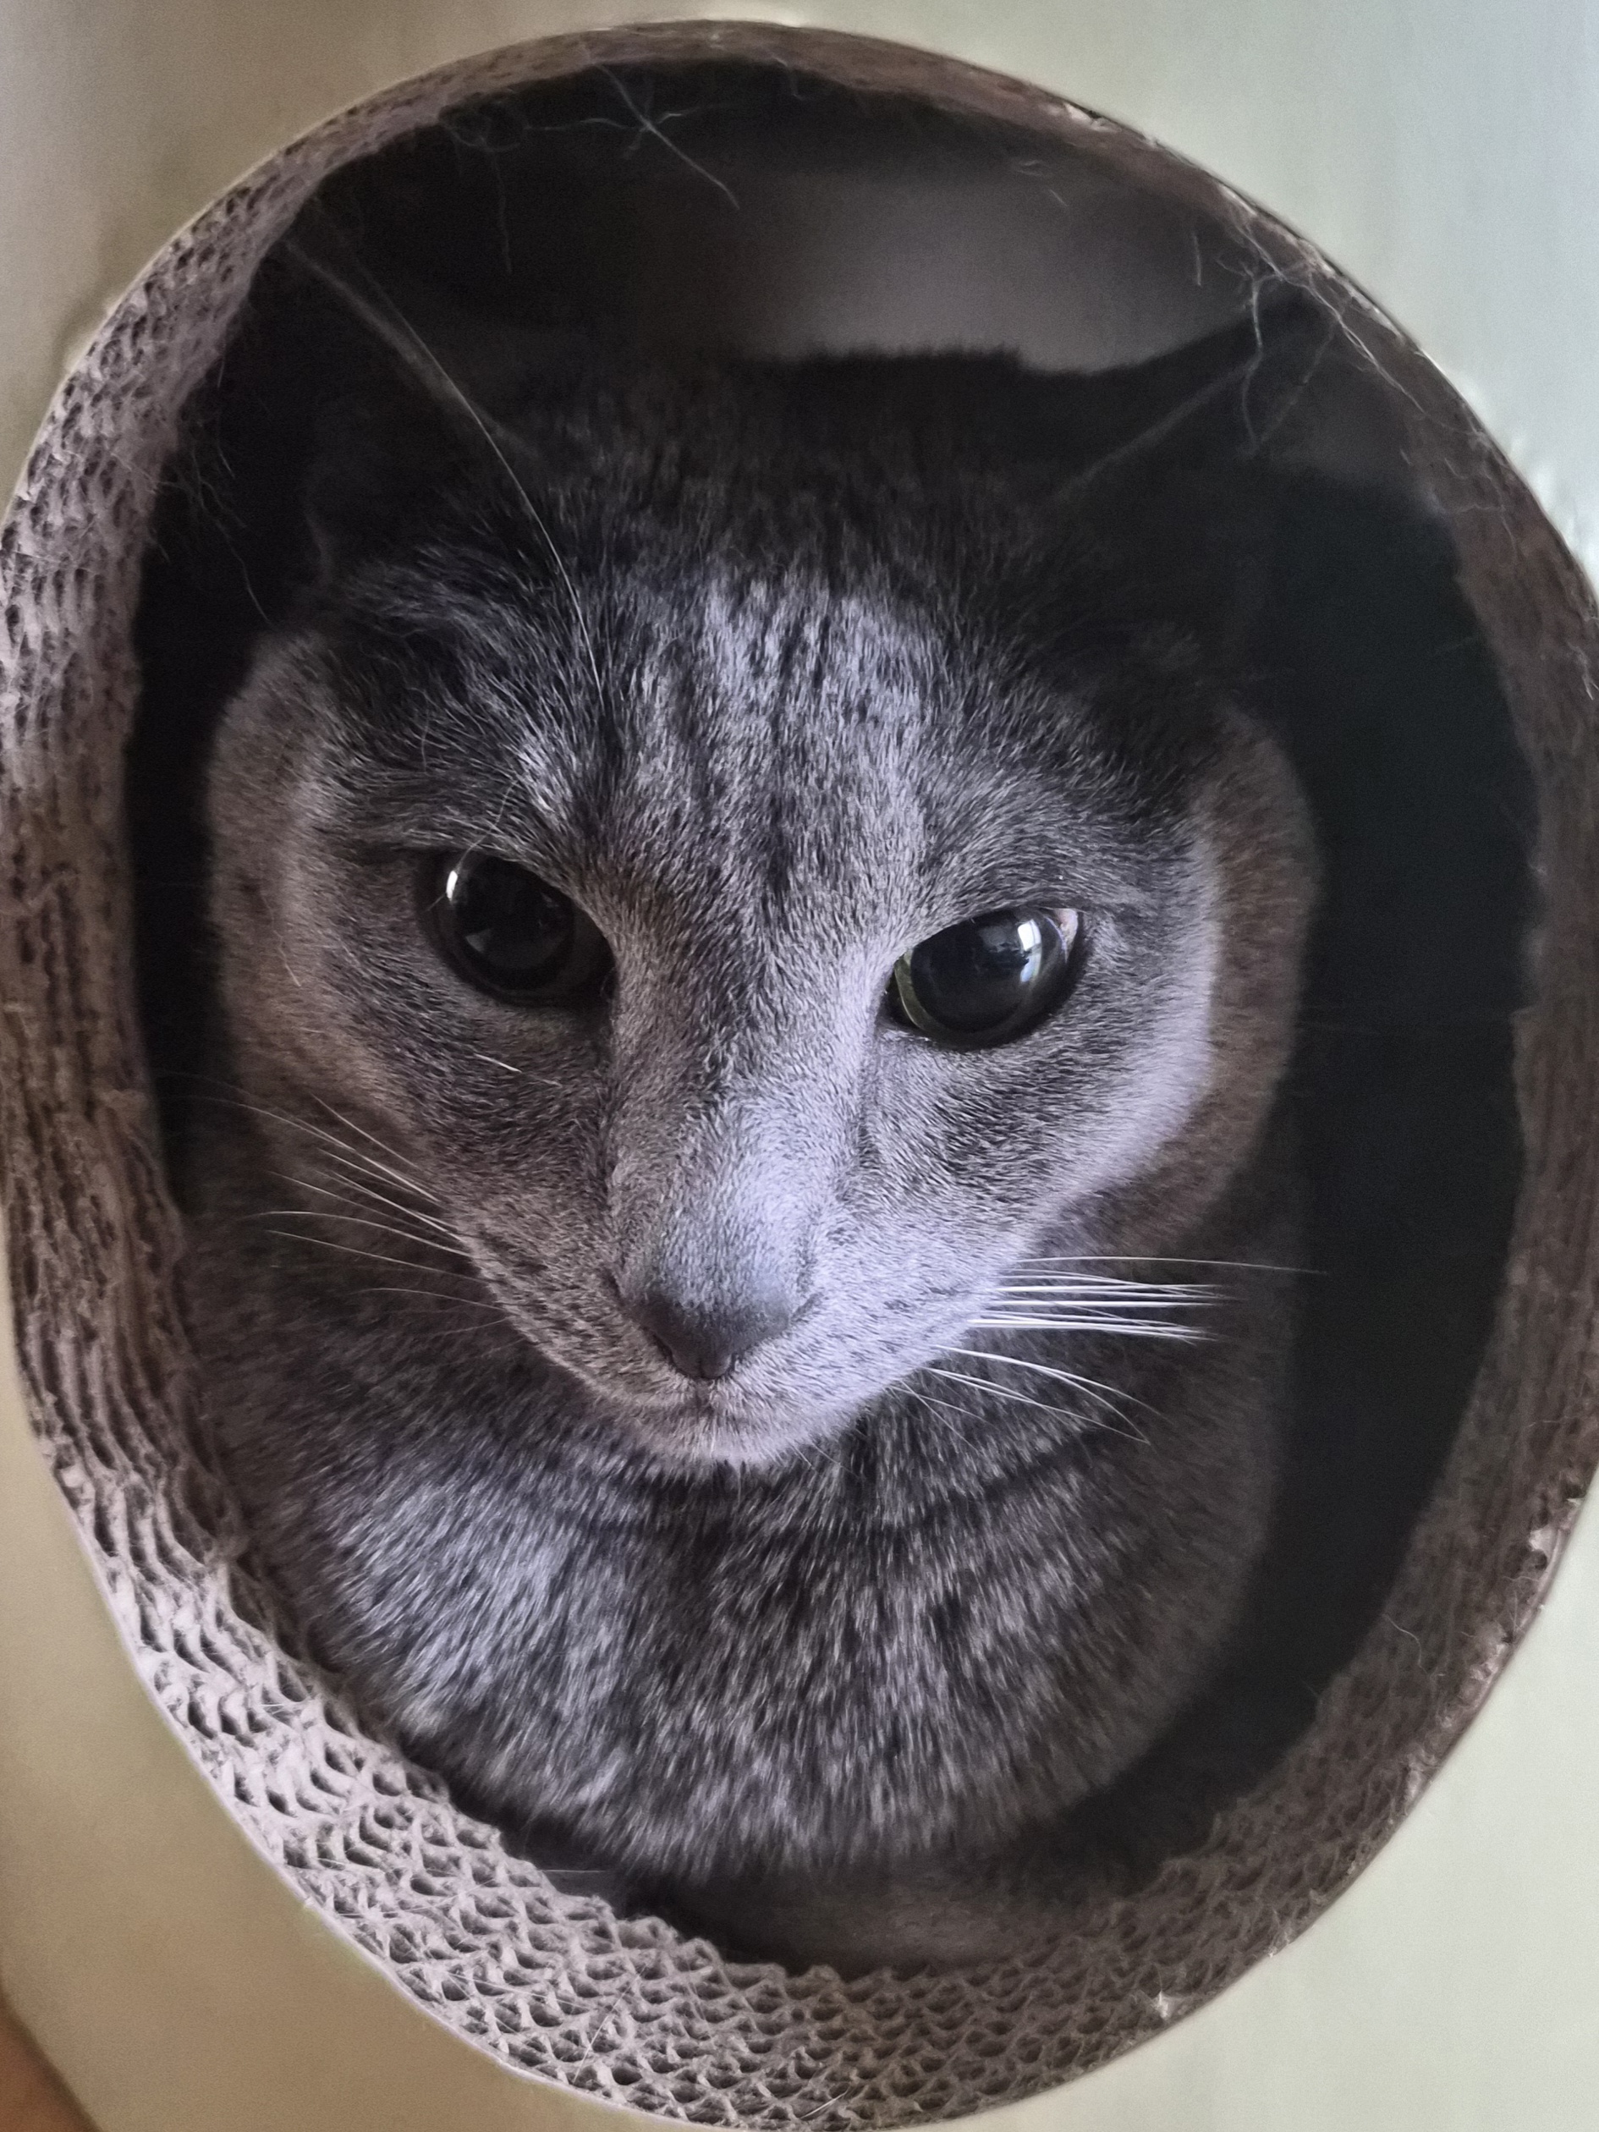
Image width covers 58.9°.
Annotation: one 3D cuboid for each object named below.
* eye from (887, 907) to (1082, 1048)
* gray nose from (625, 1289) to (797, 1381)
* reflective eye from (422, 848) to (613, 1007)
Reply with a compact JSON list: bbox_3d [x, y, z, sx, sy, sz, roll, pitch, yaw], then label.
[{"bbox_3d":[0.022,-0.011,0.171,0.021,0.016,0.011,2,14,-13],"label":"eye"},{"bbox_3d":[-0.009,0.029,0.152,0.018,0.009,0.009,6,21,1],"label":"gray nose"},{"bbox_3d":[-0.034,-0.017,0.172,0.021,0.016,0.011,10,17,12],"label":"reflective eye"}]

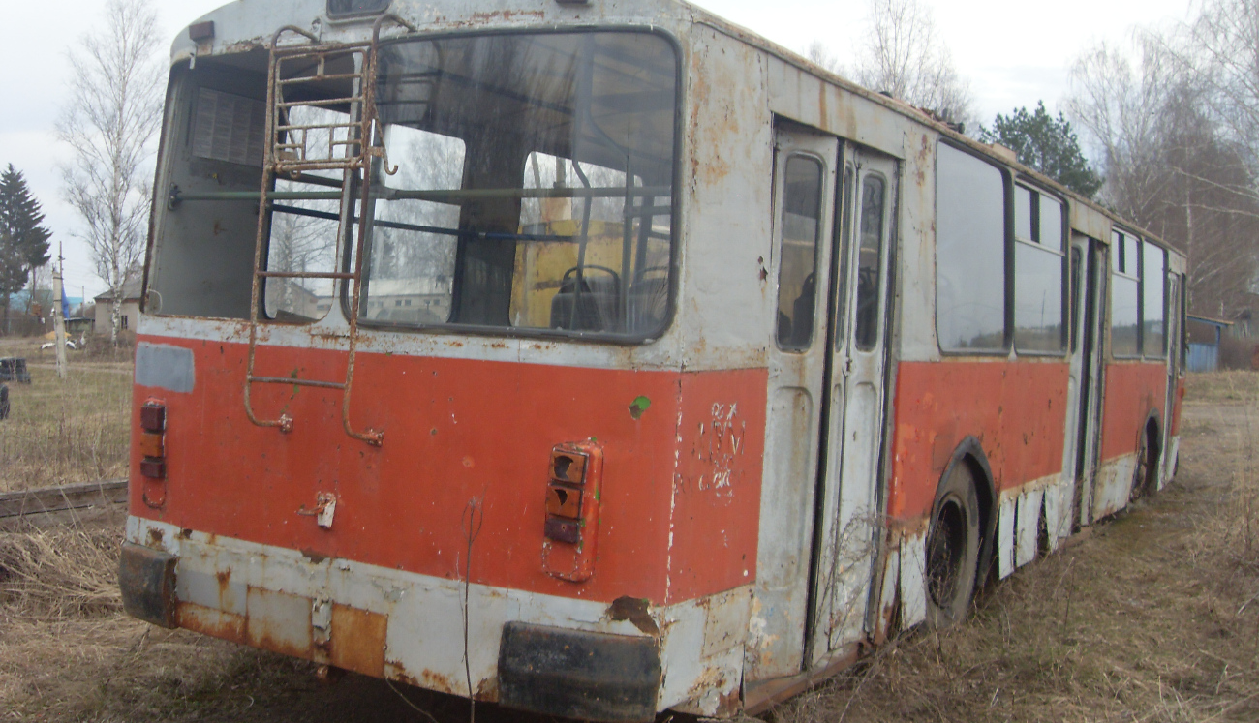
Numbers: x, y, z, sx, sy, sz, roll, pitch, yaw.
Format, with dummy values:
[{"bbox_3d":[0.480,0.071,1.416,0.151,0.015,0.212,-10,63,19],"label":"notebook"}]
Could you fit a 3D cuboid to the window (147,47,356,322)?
[{"bbox_3d":[-1.442,-0.647,5.061,1.100,1.000,0.090,3,-1,33],"label":"window"}]

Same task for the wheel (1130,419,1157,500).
[{"bbox_3d":[4.514,0.938,12.313,0.280,1.050,1.050,3,2,30],"label":"wheel"}]

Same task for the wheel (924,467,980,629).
[{"bbox_3d":[1.565,0.978,7.133,0.290,1.050,1.050,3,2,30],"label":"wheel"}]

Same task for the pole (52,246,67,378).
[{"bbox_3d":[-13.130,-1.099,31.000,0.220,3.150,0.220,1,2,0],"label":"pole"}]

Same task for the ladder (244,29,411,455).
[{"bbox_3d":[-1.083,-0.467,4.731,0.500,1.460,0.210,3,0,30],"label":"ladder"}]

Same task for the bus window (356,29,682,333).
[{"bbox_3d":[-0.389,-0.583,4.429,1.150,1.000,0.090,4,-1,27],"label":"bus window"}]

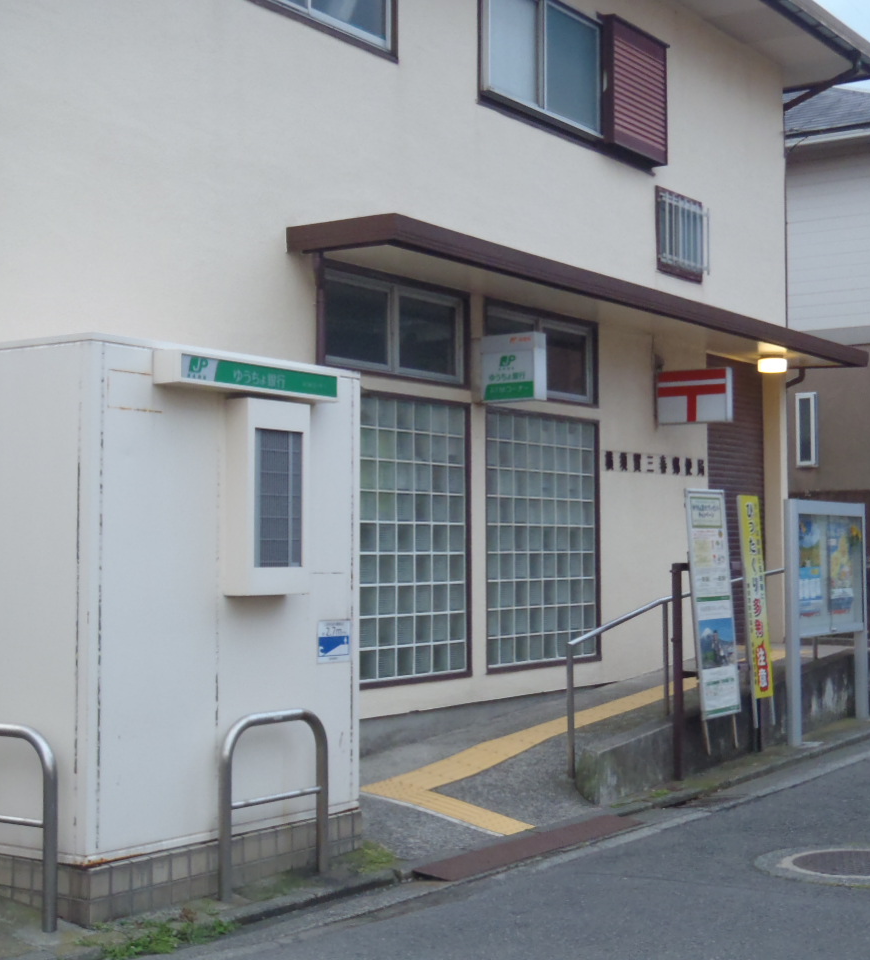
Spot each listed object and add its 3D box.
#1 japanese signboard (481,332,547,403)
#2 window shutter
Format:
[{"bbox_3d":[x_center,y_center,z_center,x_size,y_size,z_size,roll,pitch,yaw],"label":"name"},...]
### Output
[{"bbox_3d":[0.557,-0.771,10.808,0.424,0.463,0.161,-2,-3,36],"label":"japanese signboard"},{"bbox_3d":[1.635,-3.178,12.793,0.151,1.036,0.897,-2,-3,36],"label":"window shutter"}]

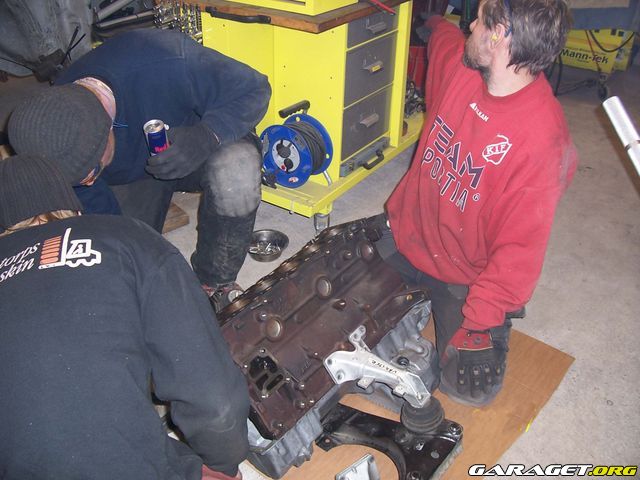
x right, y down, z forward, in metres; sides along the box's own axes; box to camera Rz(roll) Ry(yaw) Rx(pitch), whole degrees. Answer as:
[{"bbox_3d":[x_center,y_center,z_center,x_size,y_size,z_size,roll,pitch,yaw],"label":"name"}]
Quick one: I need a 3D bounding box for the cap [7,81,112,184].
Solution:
[{"bbox_3d":[-0.596,-0.246,1.450,0.190,0.230,0.185,-2,6,33],"label":"cap"}]

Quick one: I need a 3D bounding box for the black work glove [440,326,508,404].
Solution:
[{"bbox_3d":[0.379,0.305,1.540,0.150,0.090,0.200,5,62,6],"label":"black work glove"}]

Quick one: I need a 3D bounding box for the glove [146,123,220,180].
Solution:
[{"bbox_3d":[-0.352,-0.228,1.620,0.190,0.115,0.100,-24,7,-10],"label":"glove"}]

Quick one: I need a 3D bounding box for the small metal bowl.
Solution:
[{"bbox_3d":[-0.190,0.027,2.280,0.150,0.055,0.150,1,32,-1],"label":"small metal bowl"}]

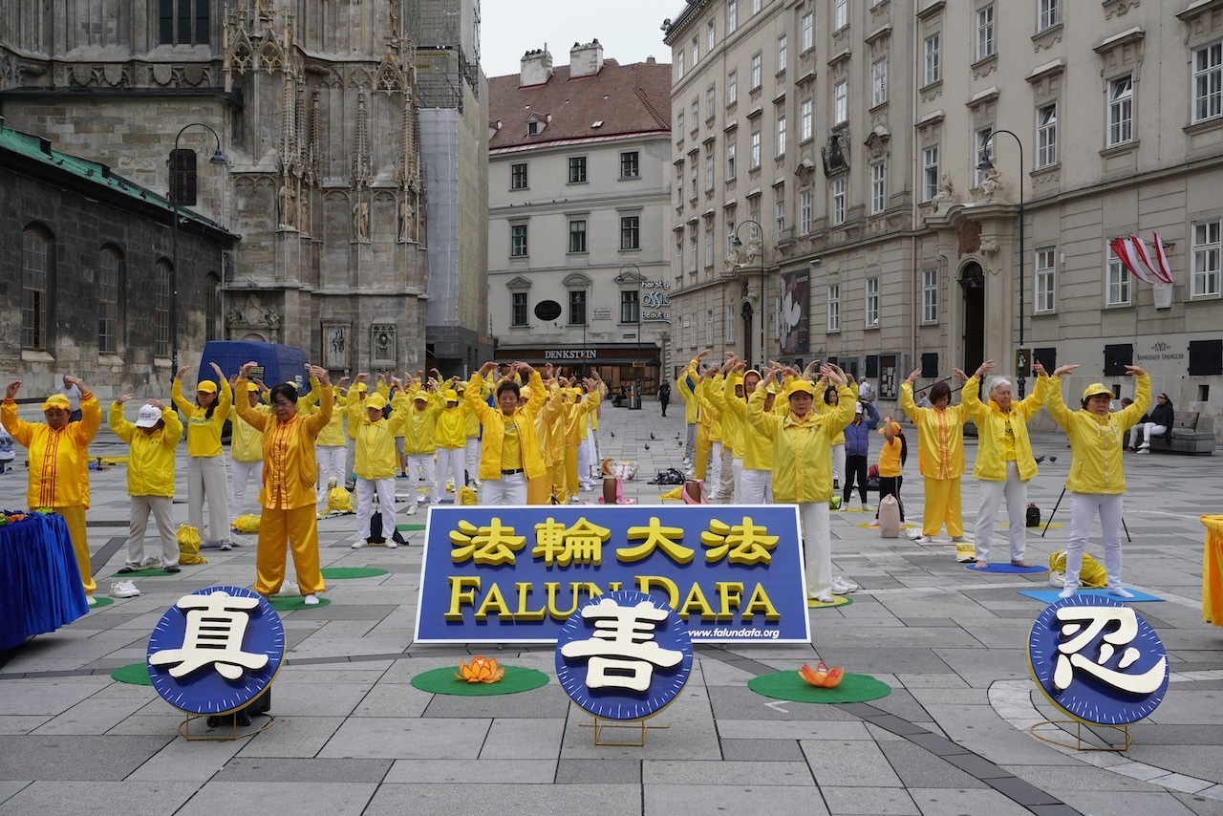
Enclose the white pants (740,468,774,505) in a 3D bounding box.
[{"bbox_3d":[1.385,0.893,12.200,0.420,0.840,0.280,0,1,0],"label":"white pants"}]

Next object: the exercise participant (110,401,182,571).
[{"bbox_3d":[-3.926,0.627,11.186,0.580,1.490,0.430,0,1,-5],"label":"exercise participant"}]

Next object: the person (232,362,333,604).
[{"bbox_3d":[-2.385,0.540,9.630,0.700,1.750,0.430,0,1,-2],"label":"person"}]

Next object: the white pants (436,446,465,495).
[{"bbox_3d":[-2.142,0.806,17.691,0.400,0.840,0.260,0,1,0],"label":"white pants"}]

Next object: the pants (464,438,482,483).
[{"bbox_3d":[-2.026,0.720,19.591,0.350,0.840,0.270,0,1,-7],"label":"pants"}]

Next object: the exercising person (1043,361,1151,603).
[{"bbox_3d":[3.666,0.534,9.980,0.780,1.730,0.420,0,1,0],"label":"exercising person"}]

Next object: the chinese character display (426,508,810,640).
[{"bbox_3d":[0.014,1.020,8.250,2.380,0.970,0.110,0,-36,0],"label":"chinese character display"}]

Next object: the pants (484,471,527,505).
[{"bbox_3d":[-0.829,0.924,10.400,0.400,0.880,0.260,0,1,-2],"label":"pants"}]

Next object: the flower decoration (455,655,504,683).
[{"bbox_3d":[-0.710,1.401,7.161,0.270,0.120,0.260,0,1,0],"label":"flower decoration"}]

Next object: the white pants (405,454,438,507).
[{"bbox_3d":[-2.326,0.821,16.250,0.410,0.800,0.270,0,1,-3],"label":"white pants"}]

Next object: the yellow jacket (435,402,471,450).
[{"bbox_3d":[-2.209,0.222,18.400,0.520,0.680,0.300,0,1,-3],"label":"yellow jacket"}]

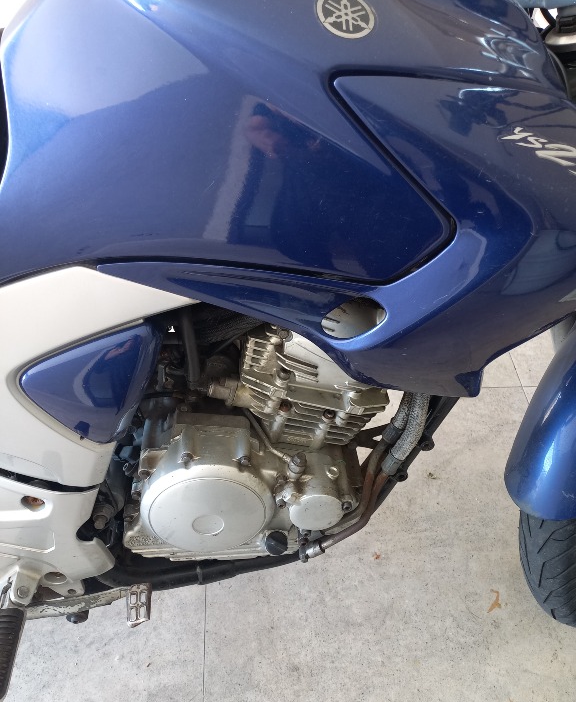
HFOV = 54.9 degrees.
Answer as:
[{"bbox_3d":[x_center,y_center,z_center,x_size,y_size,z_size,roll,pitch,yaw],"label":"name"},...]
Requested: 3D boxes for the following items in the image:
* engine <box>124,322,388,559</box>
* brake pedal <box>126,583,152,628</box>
[{"bbox_3d":[-0.058,0.079,0.801,0.385,0.390,0.300,-1,34,-5],"label":"engine"},{"bbox_3d":[-0.194,0.333,0.725,0.030,0.020,0.054,-1,34,-5],"label":"brake pedal"}]

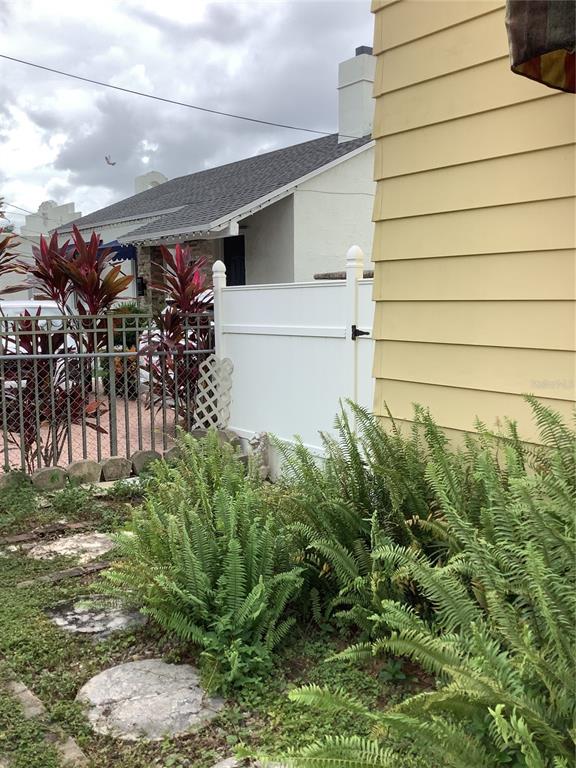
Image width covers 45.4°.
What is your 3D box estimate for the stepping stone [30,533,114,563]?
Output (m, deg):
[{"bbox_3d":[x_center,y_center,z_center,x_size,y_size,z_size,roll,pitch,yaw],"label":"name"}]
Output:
[{"bbox_3d":[-1.274,0.996,4.123,0.550,0.050,0.540,0,7,0],"label":"stepping stone"}]

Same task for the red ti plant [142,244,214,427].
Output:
[{"bbox_3d":[-1.063,-0.371,6.803,0.760,1.950,0.760,0,7,0],"label":"red ti plant"}]

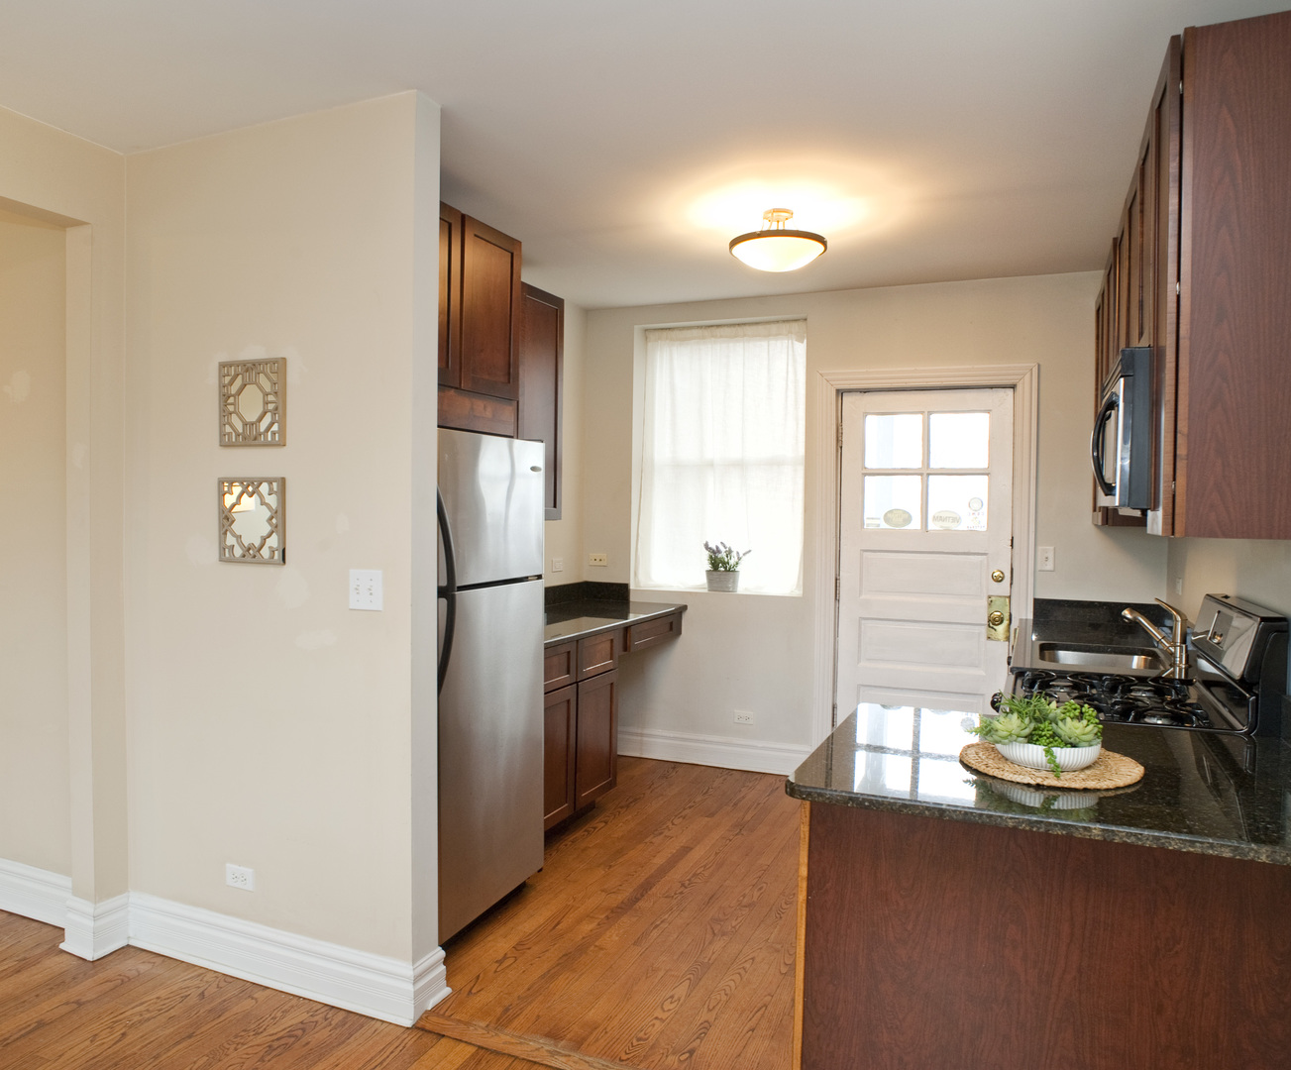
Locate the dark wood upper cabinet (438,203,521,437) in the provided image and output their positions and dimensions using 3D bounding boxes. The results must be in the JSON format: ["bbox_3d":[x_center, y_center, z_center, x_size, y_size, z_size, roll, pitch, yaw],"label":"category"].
[{"bbox_3d":[-0.906,-0.739,3.179,0.630,0.740,0.760,1,2,23],"label":"dark wood upper cabinet"}]

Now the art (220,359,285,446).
[{"bbox_3d":[-1.183,-0.394,2.683,0.249,0.258,0.022,1,2,23],"label":"art"}]

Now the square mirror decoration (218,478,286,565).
[{"bbox_3d":[-1.187,-0.043,2.692,0.249,0.256,0.022,1,2,23],"label":"square mirror decoration"}]

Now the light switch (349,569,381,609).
[{"bbox_3d":[-0.780,0.154,2.490,0.116,0.113,0.016,1,2,23],"label":"light switch"}]

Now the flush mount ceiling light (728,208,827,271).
[{"bbox_3d":[0.508,-1.117,3.418,0.385,0.225,0.385,1,2,23],"label":"flush mount ceiling light"}]

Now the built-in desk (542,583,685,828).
[{"bbox_3d":[-0.415,0.813,4.469,0.663,1.016,1.740,1,2,23],"label":"built-in desk"}]

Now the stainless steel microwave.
[{"bbox_3d":[1.493,-0.264,2.499,0.404,0.410,0.755,1,2,23],"label":"stainless steel microwave"}]

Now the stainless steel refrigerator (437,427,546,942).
[{"bbox_3d":[-0.850,0.499,3.206,0.780,1.697,0.748,1,2,23],"label":"stainless steel refrigerator"}]

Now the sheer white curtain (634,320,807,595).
[{"bbox_3d":[0.407,-0.438,5.037,1.000,1.505,0.080,1,2,23],"label":"sheer white curtain"}]

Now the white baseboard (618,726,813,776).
[{"bbox_3d":[0.296,1.230,5.114,1.300,0.168,0.026,1,2,23],"label":"white baseboard"}]

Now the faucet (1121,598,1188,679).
[{"bbox_3d":[1.836,0.350,3.207,0.221,0.235,0.057,1,2,23],"label":"faucet"}]

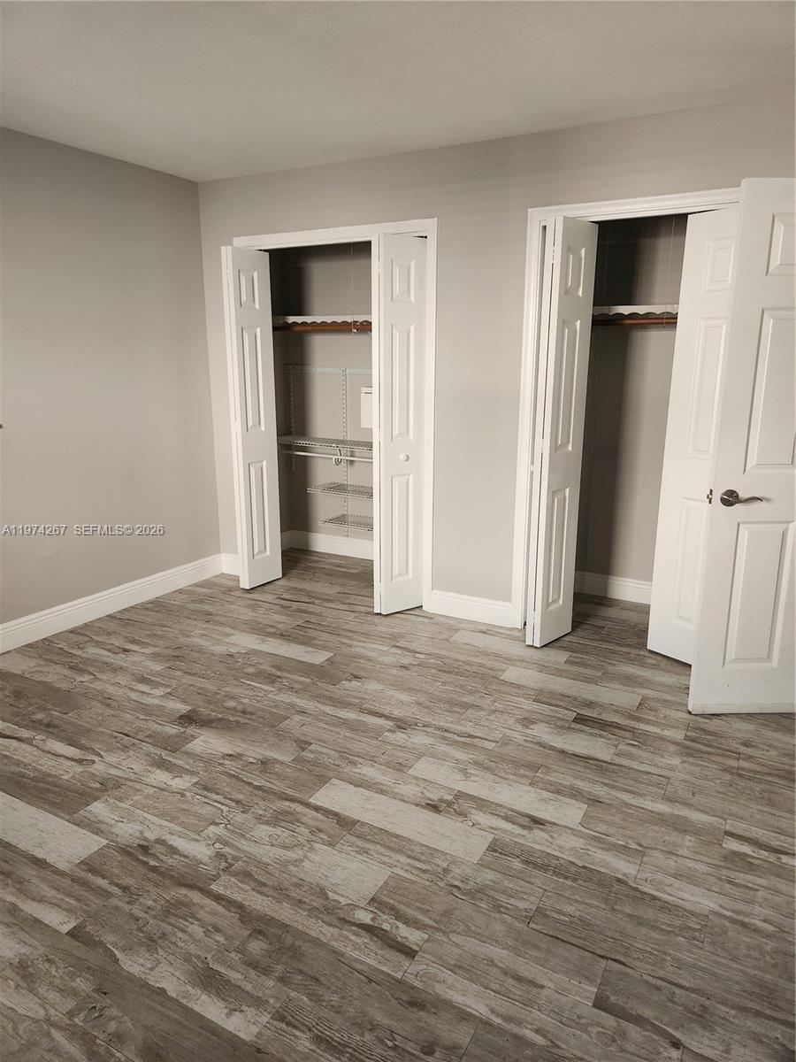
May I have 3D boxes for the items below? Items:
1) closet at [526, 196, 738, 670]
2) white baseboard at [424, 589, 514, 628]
[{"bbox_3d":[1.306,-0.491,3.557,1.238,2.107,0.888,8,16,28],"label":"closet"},{"bbox_3d":[0.393,0.432,3.928,0.494,0.135,0.030,8,16,28],"label":"white baseboard"}]

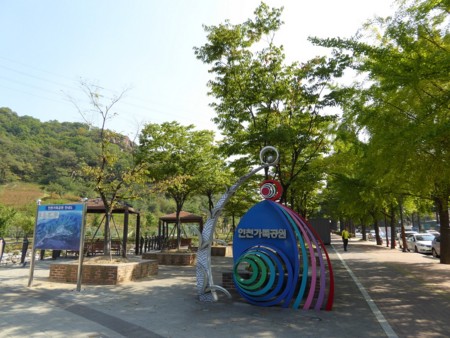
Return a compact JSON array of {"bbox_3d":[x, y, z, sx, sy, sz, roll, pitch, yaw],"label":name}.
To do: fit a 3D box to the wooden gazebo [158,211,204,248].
[{"bbox_3d":[-3.500,4.892,26.350,3.400,3.000,3.400,-2,-11,10],"label":"wooden gazebo"}]

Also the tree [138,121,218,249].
[{"bbox_3d":[-2.300,0.820,16.319,4.000,6.400,4.000,0,-10,0],"label":"tree"}]

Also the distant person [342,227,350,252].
[{"bbox_3d":[8.250,4.781,22.100,0.520,1.690,0.360,0,-10,2],"label":"distant person"}]

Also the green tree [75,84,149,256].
[{"bbox_3d":[-4.000,0.017,11.484,2.700,6.200,2.600,-3,-11,16],"label":"green tree"}]

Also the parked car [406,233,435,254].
[{"bbox_3d":[15.100,5.689,25.289,1.720,1.450,4.300,-3,-11,16],"label":"parked car"}]

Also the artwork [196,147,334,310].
[{"bbox_3d":[0.770,1.186,6.981,2.850,3.320,0.800,-3,-11,16],"label":"artwork"}]

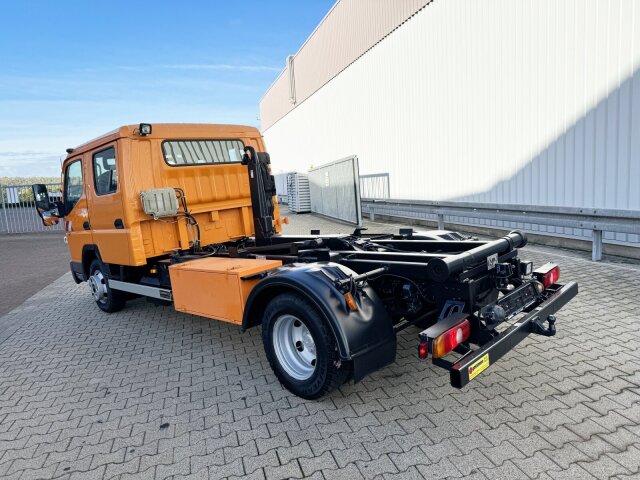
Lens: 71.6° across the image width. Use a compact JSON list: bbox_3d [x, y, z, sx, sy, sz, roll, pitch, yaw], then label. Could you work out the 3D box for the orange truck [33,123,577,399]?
[{"bbox_3d":[-0.852,-0.214,4.962,6.330,2.290,2.220,3,10,44],"label":"orange truck"}]

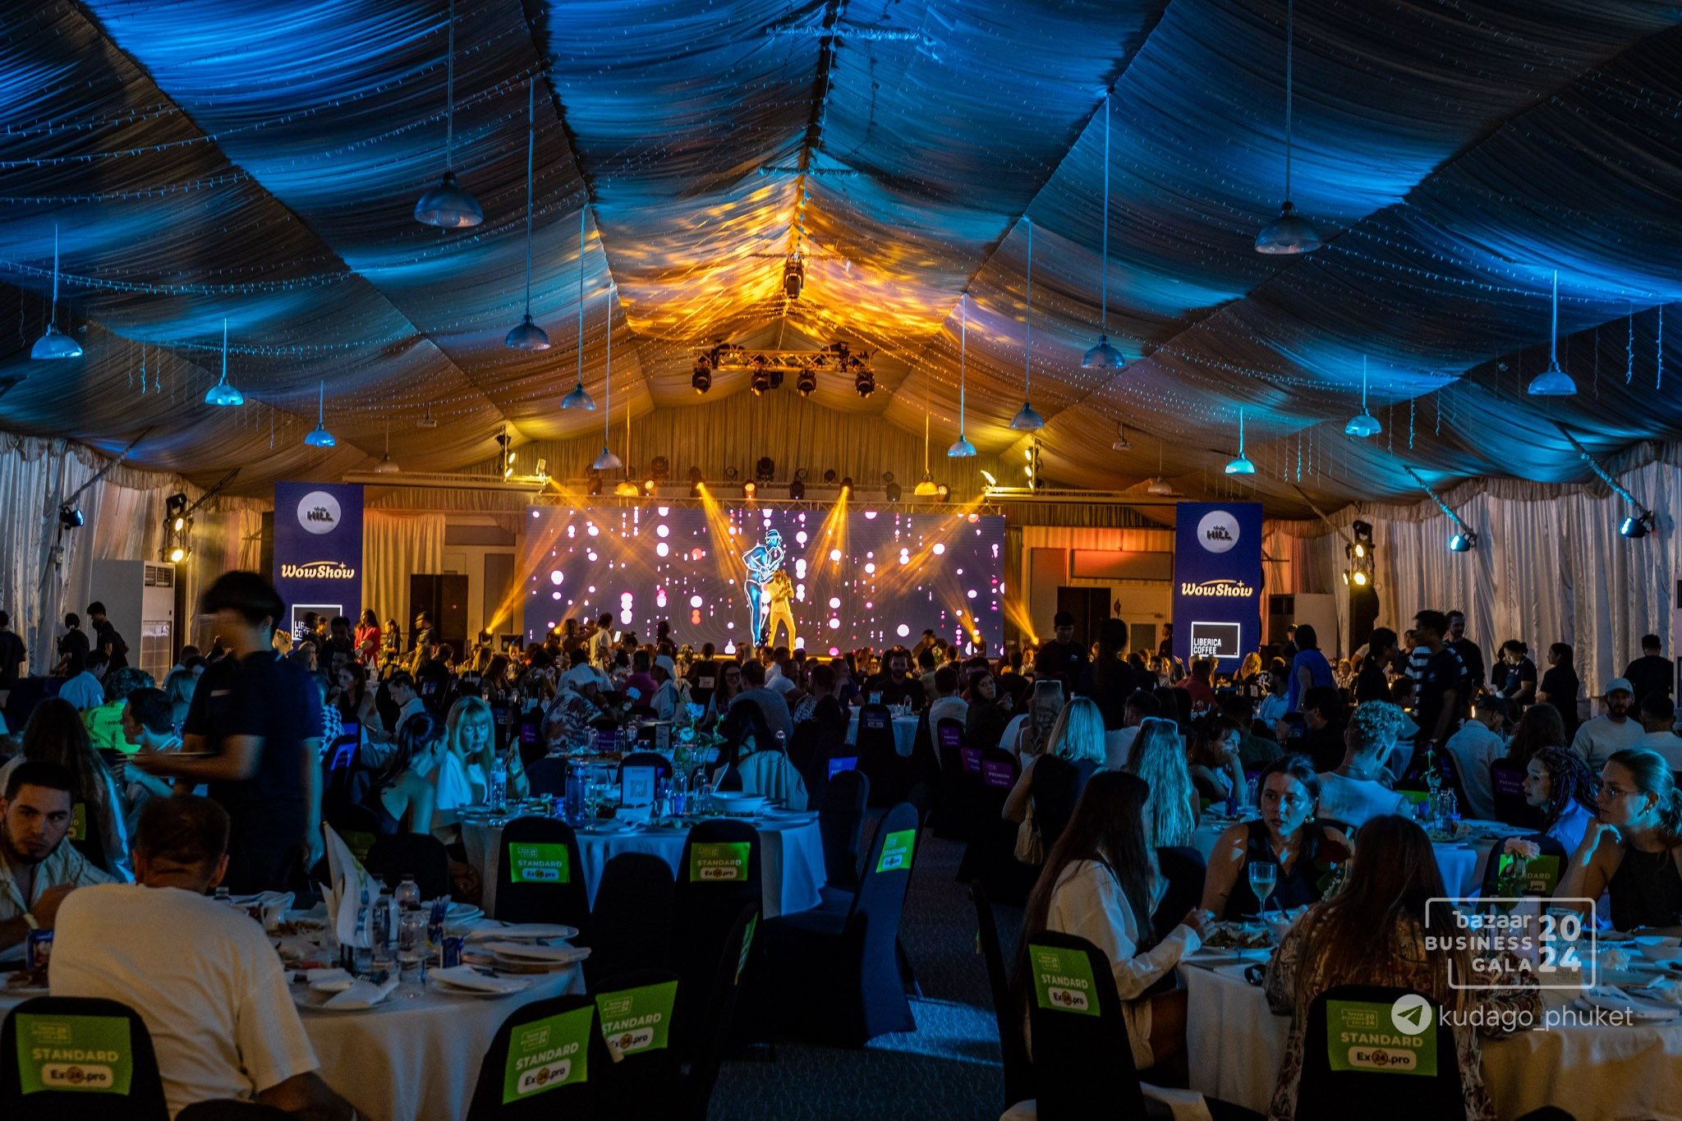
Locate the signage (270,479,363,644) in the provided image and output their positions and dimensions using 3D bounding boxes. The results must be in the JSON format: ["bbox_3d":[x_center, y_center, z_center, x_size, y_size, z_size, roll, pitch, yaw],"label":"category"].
[{"bbox_3d":[-8.974,0.147,30.500,1.480,2.950,0.120,2,-2,-11],"label":"signage"}]

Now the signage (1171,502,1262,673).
[{"bbox_3d":[6.628,0.485,31.200,1.530,3.020,0.150,0,-2,17],"label":"signage"}]

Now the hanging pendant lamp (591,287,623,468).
[{"bbox_3d":[-3.381,-2.676,25.905,0.415,2.705,0.415,1,-2,0],"label":"hanging pendant lamp"}]

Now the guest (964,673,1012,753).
[{"bbox_3d":[1.119,1.418,12.608,0.550,1.250,0.460,1,-2,-6],"label":"guest"}]

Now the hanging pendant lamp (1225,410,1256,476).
[{"bbox_3d":[5.654,-1.672,25.100,0.430,0.929,0.430,1,-2,0],"label":"hanging pendant lamp"}]

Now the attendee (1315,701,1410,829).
[{"bbox_3d":[2.210,1.248,7.378,0.500,1.310,0.640,0,-2,38],"label":"attendee"}]

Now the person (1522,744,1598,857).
[{"bbox_3d":[2.659,1.272,6.550,0.750,1.230,0.500,0,-2,28],"label":"person"}]

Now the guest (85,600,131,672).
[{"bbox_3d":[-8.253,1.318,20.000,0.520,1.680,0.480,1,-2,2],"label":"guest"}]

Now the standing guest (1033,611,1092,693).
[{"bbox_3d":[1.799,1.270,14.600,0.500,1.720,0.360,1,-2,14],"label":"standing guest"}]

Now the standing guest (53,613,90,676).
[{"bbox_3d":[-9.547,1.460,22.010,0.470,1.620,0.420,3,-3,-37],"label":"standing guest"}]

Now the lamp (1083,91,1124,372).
[{"bbox_3d":[2.544,-3.164,17.100,0.420,2.658,0.420,1,-2,0],"label":"lamp"}]

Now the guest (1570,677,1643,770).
[{"bbox_3d":[4.961,1.457,11.460,0.550,1.380,0.700,0,-2,18],"label":"guest"}]

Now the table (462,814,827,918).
[{"bbox_3d":[-0.867,1.483,7.684,1.560,0.760,1.560,1,-2,0],"label":"table"}]

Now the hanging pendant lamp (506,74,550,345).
[{"bbox_3d":[-2.816,-3.100,15.950,0.410,2.430,0.410,1,-2,-4],"label":"hanging pendant lamp"}]

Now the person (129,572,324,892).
[{"bbox_3d":[-2.007,0.913,5.850,0.600,1.740,0.520,2,-2,-24],"label":"person"}]

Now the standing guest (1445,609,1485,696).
[{"bbox_3d":[5.771,1.353,16.500,0.500,1.780,0.360,1,-2,0],"label":"standing guest"}]

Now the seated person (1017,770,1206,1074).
[{"bbox_3d":[0.731,1.144,4.250,0.700,1.270,0.480,2,-2,-30],"label":"seated person"}]

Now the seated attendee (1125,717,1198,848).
[{"bbox_3d":[1.278,1.244,6.950,0.460,1.260,0.600,0,-2,35],"label":"seated attendee"}]

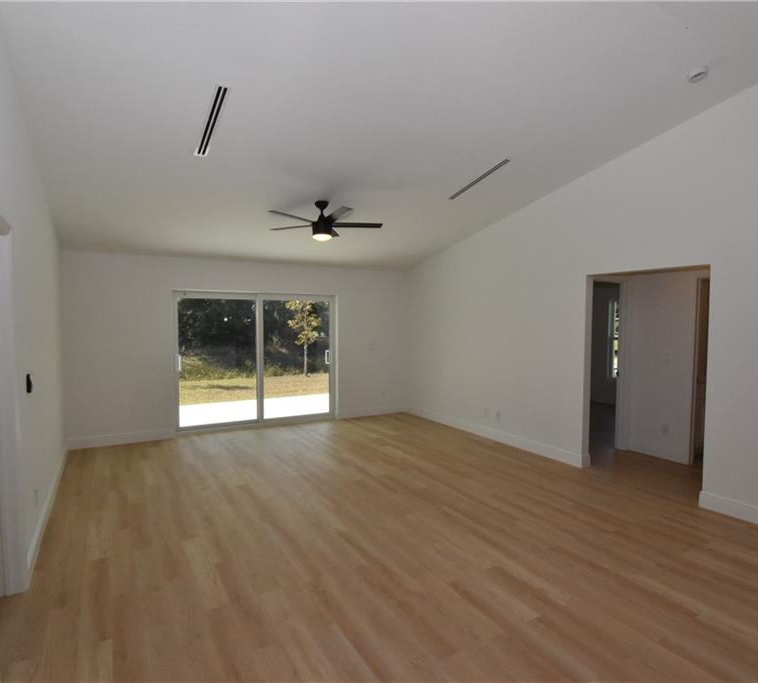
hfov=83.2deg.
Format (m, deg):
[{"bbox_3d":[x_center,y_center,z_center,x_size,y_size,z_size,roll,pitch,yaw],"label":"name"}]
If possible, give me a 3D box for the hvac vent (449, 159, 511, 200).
[{"bbox_3d":[1.017,-1.663,4.416,0.090,0.030,0.875,1,-11,-33],"label":"hvac vent"}]

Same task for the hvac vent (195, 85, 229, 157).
[{"bbox_3d":[-1.286,-1.661,3.261,0.095,0.030,0.884,1,-11,-32],"label":"hvac vent"}]

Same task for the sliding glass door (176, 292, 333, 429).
[{"bbox_3d":[-1.702,0.273,6.231,2.315,1.927,0.130,-1,3,-26],"label":"sliding glass door"}]

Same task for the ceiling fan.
[{"bbox_3d":[-0.617,-1.305,4.611,1.302,0.398,1.292,0,3,-11],"label":"ceiling fan"}]

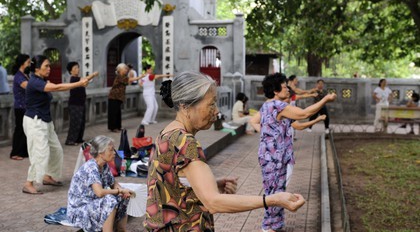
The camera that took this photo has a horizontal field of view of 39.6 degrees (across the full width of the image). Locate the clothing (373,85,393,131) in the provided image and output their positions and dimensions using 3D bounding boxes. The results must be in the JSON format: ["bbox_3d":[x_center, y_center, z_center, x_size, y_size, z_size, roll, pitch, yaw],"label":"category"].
[{"bbox_3d":[4.865,-0.261,16.451,0.520,1.240,0.300,0,4,-9],"label":"clothing"}]

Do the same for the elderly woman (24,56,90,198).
[{"bbox_3d":[-1.669,0.072,6.415,0.780,1.490,0.480,1,4,7],"label":"elderly woman"}]

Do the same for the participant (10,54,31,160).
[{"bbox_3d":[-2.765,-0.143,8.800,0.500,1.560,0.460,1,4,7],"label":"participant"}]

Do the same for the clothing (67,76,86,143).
[{"bbox_3d":[-2.432,-0.107,10.628,0.300,1.230,0.380,2,4,17],"label":"clothing"}]

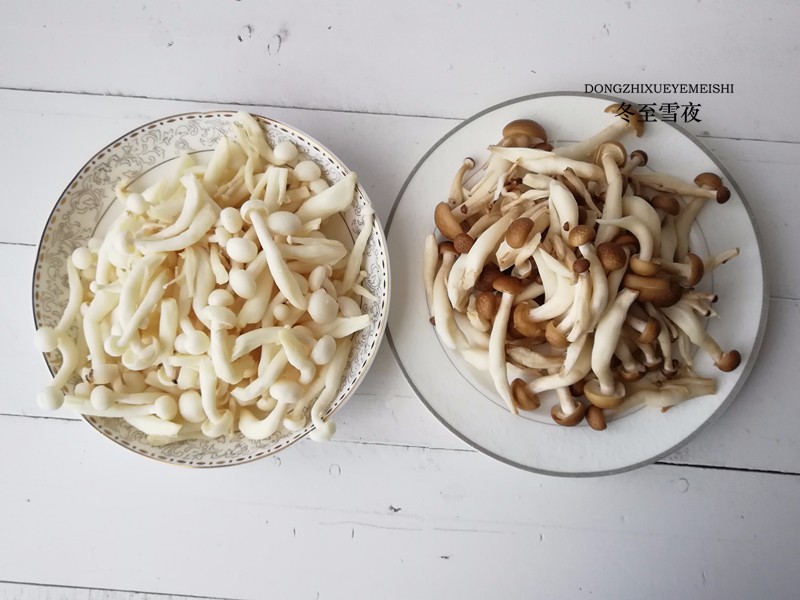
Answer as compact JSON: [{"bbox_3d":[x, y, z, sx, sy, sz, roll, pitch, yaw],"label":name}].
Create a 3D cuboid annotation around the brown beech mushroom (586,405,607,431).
[{"bbox_3d":[0.108,0.064,0.344,0.013,0.013,0.015,-21,85,-27],"label":"brown beech mushroom"}]

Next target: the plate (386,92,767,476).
[{"bbox_3d":[0.097,-0.011,0.358,0.218,0.018,0.218,0,86,0],"label":"plate"}]

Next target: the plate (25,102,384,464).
[{"bbox_3d":[-0.102,-0.007,0.353,0.197,0.032,0.197,0,86,0],"label":"plate"}]

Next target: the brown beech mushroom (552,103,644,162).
[{"bbox_3d":[0.108,-0.092,0.352,0.056,0.024,0.025,-28,86,7],"label":"brown beech mushroom"}]

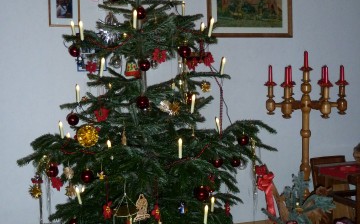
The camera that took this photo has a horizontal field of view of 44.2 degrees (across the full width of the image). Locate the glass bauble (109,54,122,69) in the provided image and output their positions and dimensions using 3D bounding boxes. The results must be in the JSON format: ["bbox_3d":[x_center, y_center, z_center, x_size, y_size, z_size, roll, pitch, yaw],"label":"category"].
[{"bbox_3d":[-0.333,-0.262,2.290,0.060,0.064,0.060,-2,3,-8],"label":"glass bauble"}]

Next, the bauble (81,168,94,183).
[{"bbox_3d":[-0.455,0.316,2.180,0.061,0.064,0.061,-2,4,-12],"label":"bauble"}]

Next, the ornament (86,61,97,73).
[{"bbox_3d":[-0.489,-0.249,2.460,0.064,0.064,0.022,-2,3,-11],"label":"ornament"}]

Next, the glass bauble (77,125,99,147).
[{"bbox_3d":[-0.434,0.111,2.080,0.102,0.103,0.100,-2,3,-12],"label":"glass bauble"}]

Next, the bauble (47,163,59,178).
[{"bbox_3d":[-0.651,0.303,2.270,0.061,0.064,0.061,-3,4,-16],"label":"bauble"}]

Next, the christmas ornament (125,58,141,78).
[{"bbox_3d":[-0.244,-0.224,2.280,0.080,0.096,0.080,-3,2,-17],"label":"christmas ornament"}]

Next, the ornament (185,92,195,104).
[{"bbox_3d":[0.056,-0.071,2.400,0.060,0.064,0.060,-2,3,1],"label":"ornament"}]

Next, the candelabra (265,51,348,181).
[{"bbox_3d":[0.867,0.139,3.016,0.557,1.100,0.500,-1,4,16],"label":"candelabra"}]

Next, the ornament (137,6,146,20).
[{"bbox_3d":[-0.194,-0.483,2.160,0.061,0.065,0.061,-2,3,-5],"label":"ornament"}]

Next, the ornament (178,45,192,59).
[{"bbox_3d":[0.019,-0.280,2.060,0.060,0.066,0.060,-2,3,-15],"label":"ornament"}]

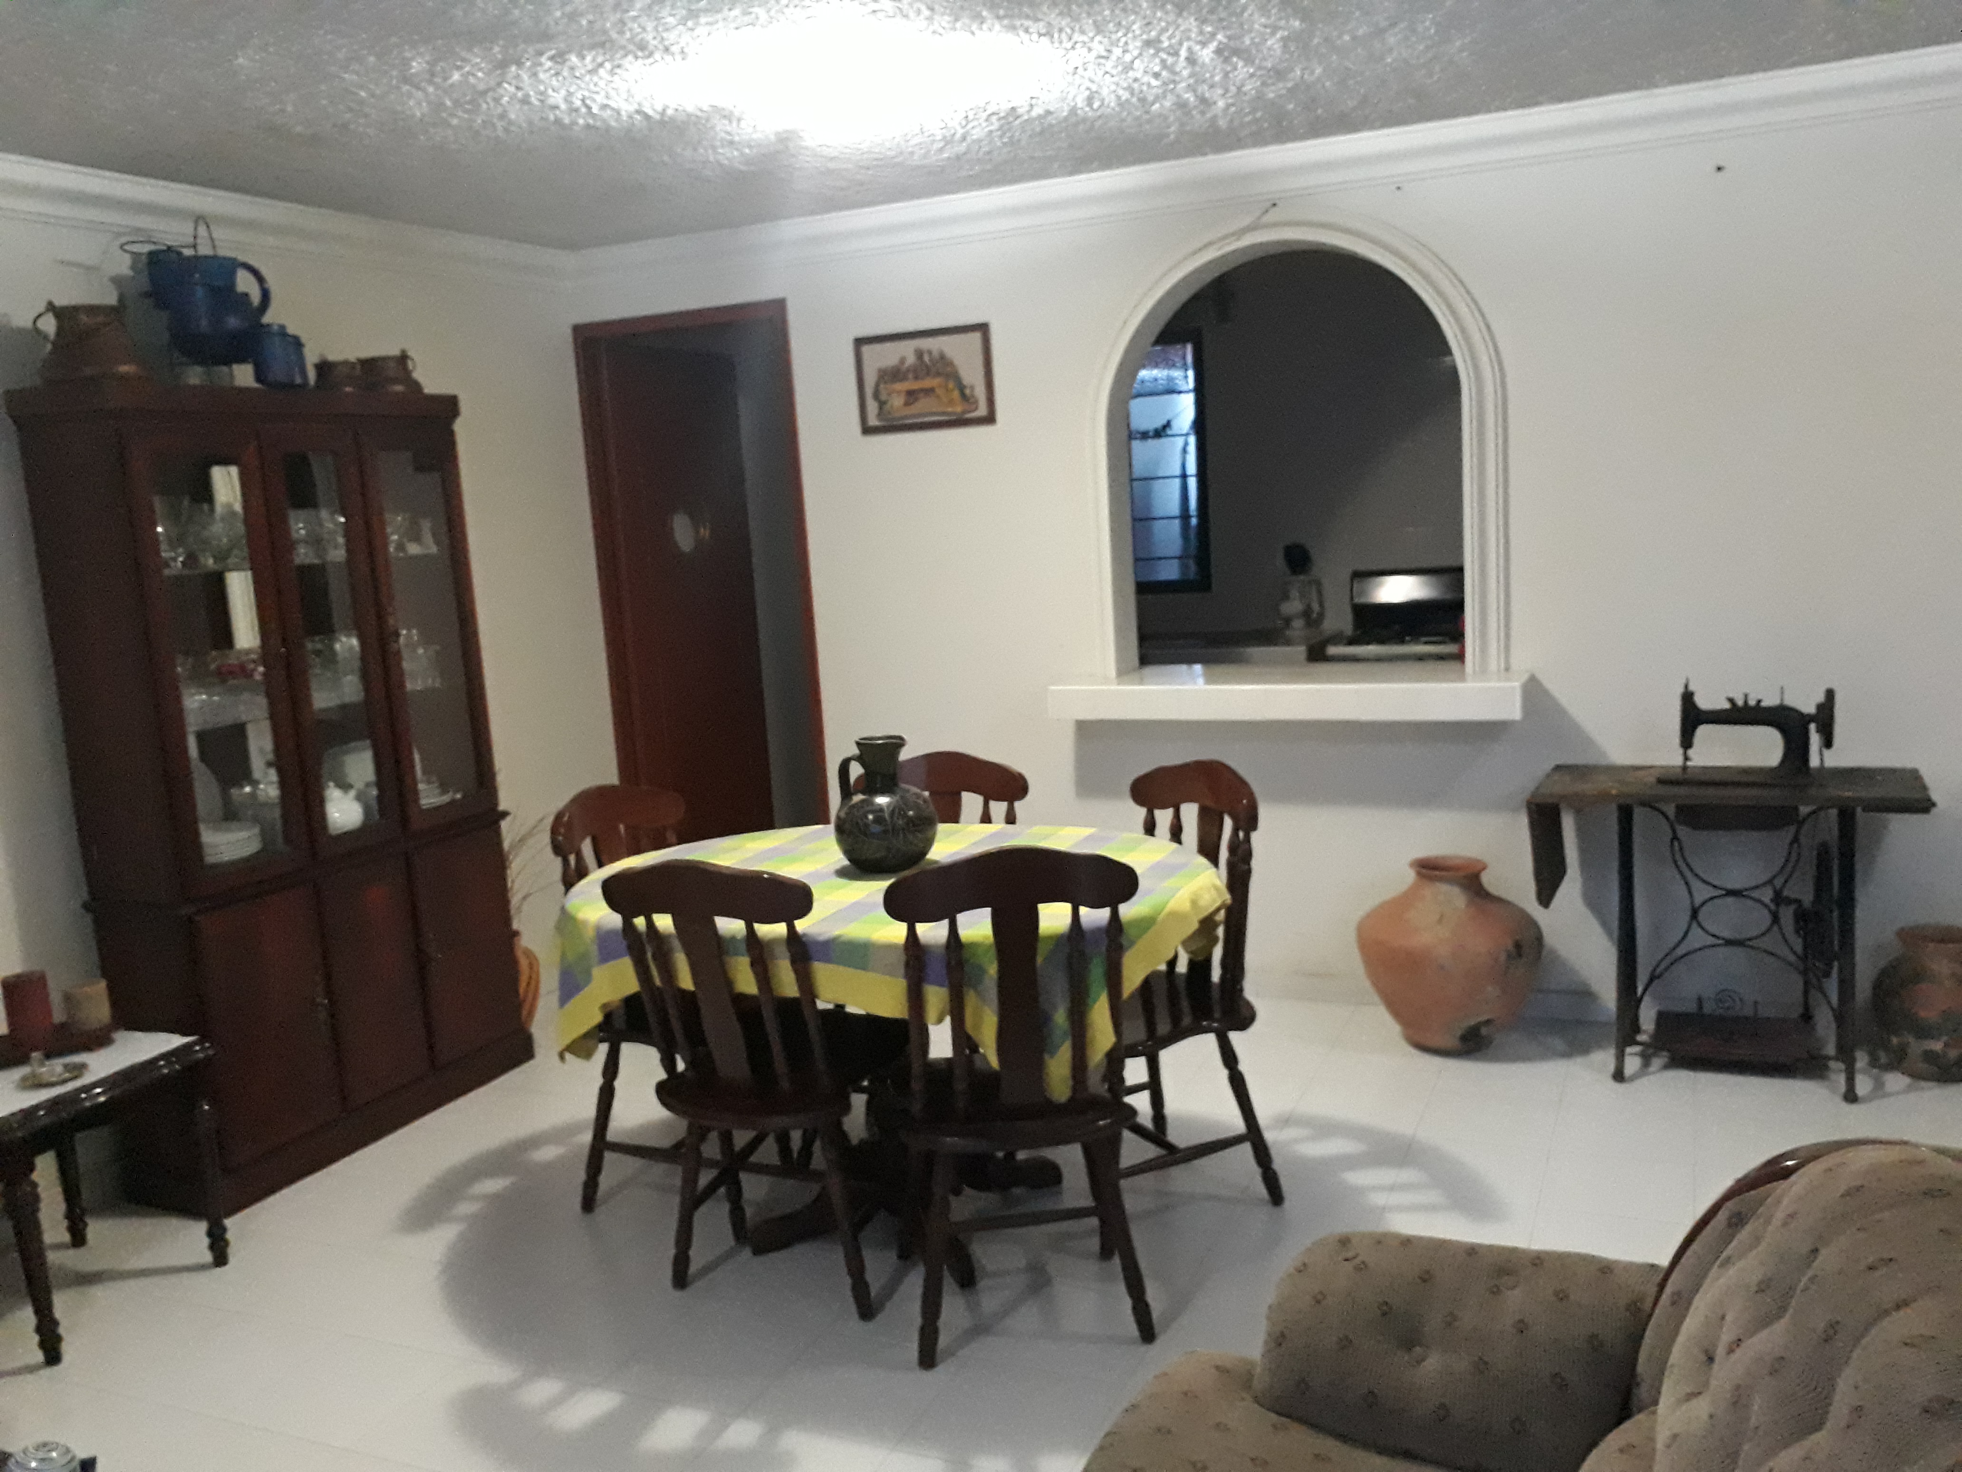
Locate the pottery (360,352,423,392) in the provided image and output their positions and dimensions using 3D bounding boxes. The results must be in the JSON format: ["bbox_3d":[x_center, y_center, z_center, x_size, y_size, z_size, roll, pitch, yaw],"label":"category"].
[{"bbox_3d":[-1.650,-1.004,4.274,0.175,0.142,0.160,-7,10,-22],"label":"pottery"}]

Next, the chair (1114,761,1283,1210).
[{"bbox_3d":[0.336,0.554,3.362,0.480,0.955,0.460,-9,11,-30],"label":"chair"}]

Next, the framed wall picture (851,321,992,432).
[{"bbox_3d":[-0.177,-1.099,4.729,0.463,0.303,0.025,0,10,24],"label":"framed wall picture"}]

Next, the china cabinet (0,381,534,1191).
[{"bbox_3d":[-1.761,0.096,3.998,0.370,1.920,1.100,0,10,24],"label":"china cabinet"}]

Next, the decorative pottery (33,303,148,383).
[{"bbox_3d":[-2.050,-0.888,3.511,0.265,0.205,0.250,-9,10,-28],"label":"decorative pottery"}]

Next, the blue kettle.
[{"bbox_3d":[-1.880,-1.035,3.717,0.200,0.270,0.310,3,11,35],"label":"blue kettle"}]

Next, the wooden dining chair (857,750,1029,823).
[{"bbox_3d":[-0.143,0.535,3.670,0.460,0.955,0.480,0,10,21],"label":"wooden dining chair"}]

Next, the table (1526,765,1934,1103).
[{"bbox_3d":[1.866,0.483,3.861,0.865,0.745,0.450,0,10,24],"label":"table"}]

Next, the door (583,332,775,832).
[{"bbox_3d":[-1.072,-0.356,5.803,0.045,2.140,0.760,0,10,24],"label":"door"}]

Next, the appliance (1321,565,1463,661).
[{"bbox_3d":[1.870,-0.100,6.408,0.700,1.160,0.630,1,10,24],"label":"appliance"}]

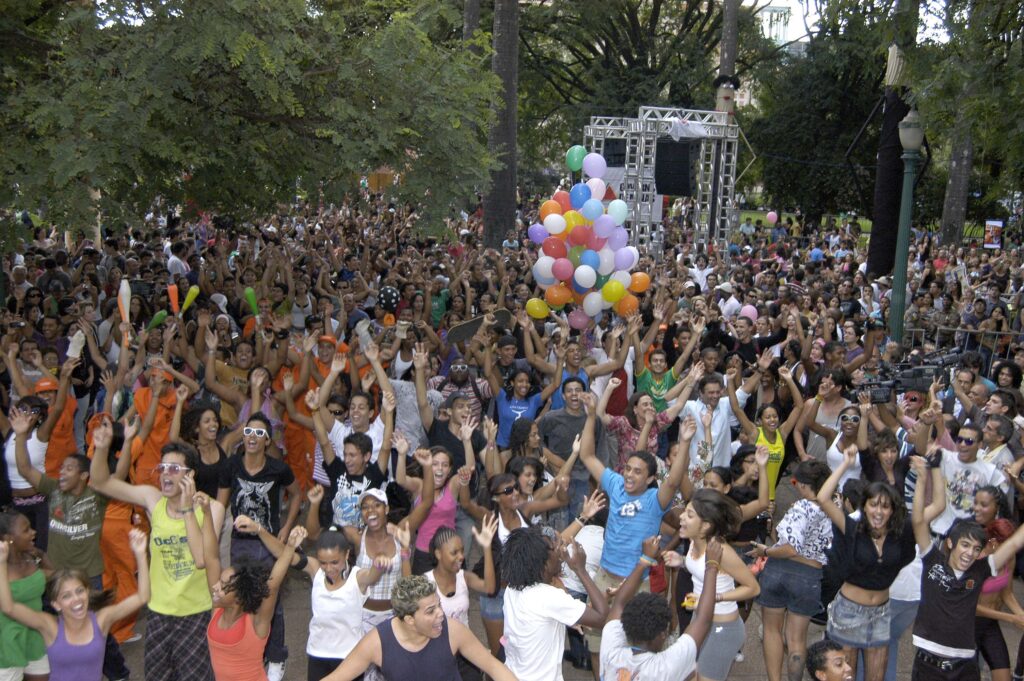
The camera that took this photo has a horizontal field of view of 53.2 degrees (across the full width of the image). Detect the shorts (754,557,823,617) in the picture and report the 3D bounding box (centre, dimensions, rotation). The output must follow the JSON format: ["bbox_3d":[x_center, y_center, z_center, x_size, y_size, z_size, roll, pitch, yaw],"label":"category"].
[{"bbox_3d":[1.532,1.364,5.650,0.360,0.300,0.260,1,6,-12],"label":"shorts"}]

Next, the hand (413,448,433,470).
[{"bbox_3d":[-0.455,0.602,5.200,0.100,0.115,0.090,-1,10,0],"label":"hand"}]

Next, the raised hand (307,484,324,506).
[{"bbox_3d":[-1.037,0.818,5.400,0.090,0.115,0.085,1,10,-6],"label":"raised hand"}]

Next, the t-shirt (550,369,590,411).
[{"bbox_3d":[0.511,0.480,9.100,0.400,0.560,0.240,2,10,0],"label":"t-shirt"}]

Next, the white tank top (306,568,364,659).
[{"bbox_3d":[-0.841,1.307,4.900,0.310,0.470,0.220,1,10,-1],"label":"white tank top"}]

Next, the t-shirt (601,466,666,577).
[{"bbox_3d":[0.695,1.041,5.850,0.400,0.610,0.260,10,10,14],"label":"t-shirt"}]

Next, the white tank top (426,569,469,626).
[{"bbox_3d":[-0.312,1.345,4.950,0.360,0.540,0.240,-1,11,-14],"label":"white tank top"}]

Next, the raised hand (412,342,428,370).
[{"bbox_3d":[-0.563,0.099,6.300,0.100,0.175,0.060,-2,10,-6],"label":"raised hand"}]

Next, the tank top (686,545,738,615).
[{"bbox_3d":[0.965,1.151,4.950,0.220,0.380,0.290,-11,11,-24],"label":"tank top"}]

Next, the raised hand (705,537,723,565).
[{"bbox_3d":[0.827,0.862,4.200,0.085,0.120,0.080,4,10,0],"label":"raised hand"}]

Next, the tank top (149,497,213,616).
[{"bbox_3d":[-1.750,1.140,5.400,0.360,0.650,0.260,0,10,-9],"label":"tank top"}]

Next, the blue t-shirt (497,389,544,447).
[{"bbox_3d":[0.071,0.664,8.600,0.420,0.500,0.240,2,10,-1],"label":"blue t-shirt"}]

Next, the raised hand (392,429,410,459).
[{"bbox_3d":[-0.648,0.610,6.000,0.100,0.165,0.065,-18,12,-3],"label":"raised hand"}]

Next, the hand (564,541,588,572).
[{"bbox_3d":[0.281,0.939,4.450,0.100,0.145,0.080,-16,12,-20],"label":"hand"}]

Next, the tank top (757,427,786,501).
[{"bbox_3d":[1.996,0.950,7.900,0.290,0.570,0.210,2,10,5],"label":"tank top"}]

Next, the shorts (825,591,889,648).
[{"bbox_3d":[1.831,1.483,5.400,0.340,0.290,0.250,2,10,-2],"label":"shorts"}]

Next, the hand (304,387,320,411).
[{"bbox_3d":[-1.150,0.334,5.900,0.095,0.135,0.080,-7,11,-6],"label":"hand"}]

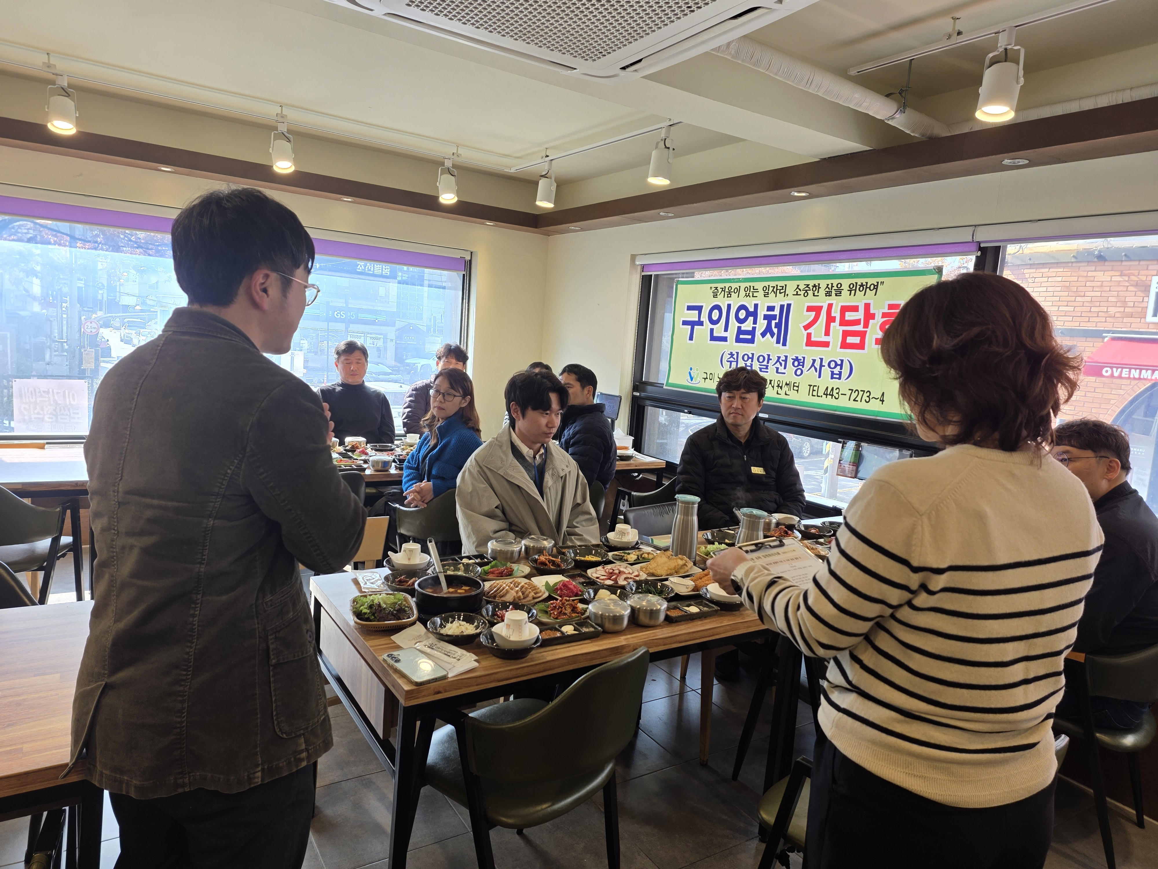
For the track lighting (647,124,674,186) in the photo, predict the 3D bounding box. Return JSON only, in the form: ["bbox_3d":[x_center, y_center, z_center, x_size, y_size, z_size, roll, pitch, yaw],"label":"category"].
[{"bbox_3d":[0.423,-1.399,3.838,0.138,0.285,0.128,0,8,-33],"label":"track lighting"}]

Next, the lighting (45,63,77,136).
[{"bbox_3d":[-2.530,-1.637,3.766,0.128,0.316,0.165,0,8,-33],"label":"lighting"}]

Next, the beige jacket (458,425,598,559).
[{"bbox_3d":[-0.167,0.344,2.734,0.530,0.726,0.390,0,8,-30],"label":"beige jacket"}]

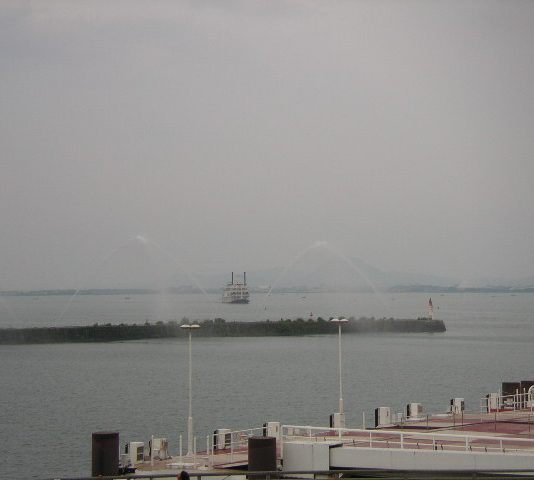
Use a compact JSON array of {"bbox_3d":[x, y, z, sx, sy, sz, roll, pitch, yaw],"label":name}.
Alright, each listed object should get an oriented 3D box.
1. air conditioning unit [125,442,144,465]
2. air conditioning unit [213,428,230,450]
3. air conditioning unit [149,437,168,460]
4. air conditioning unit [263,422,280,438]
[{"bbox_3d":[-4.926,7.934,65.534,0.560,0.860,0.470,-1,-2,30],"label":"air conditioning unit"},{"bbox_3d":[-1.794,8.091,71.381,0.560,0.860,0.470,-1,-2,30],"label":"air conditioning unit"},{"bbox_3d":[-4.129,7.977,67.130,0.560,0.860,0.470,-1,-2,30],"label":"air conditioning unit"},{"bbox_3d":[0.202,8.178,74.676,0.560,0.860,0.470,-1,-2,30],"label":"air conditioning unit"}]

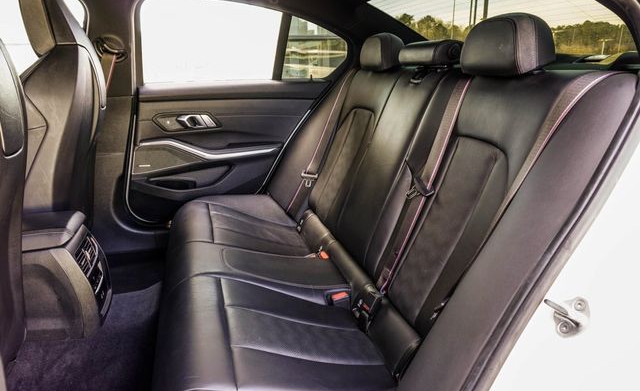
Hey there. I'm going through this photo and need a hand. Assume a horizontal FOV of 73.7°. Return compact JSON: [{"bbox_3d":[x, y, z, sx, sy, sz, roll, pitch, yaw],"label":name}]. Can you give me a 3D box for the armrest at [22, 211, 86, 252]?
[{"bbox_3d":[-0.801,0.091,1.128,0.290,0.070,0.210,-5,18,-16],"label":"armrest"}]

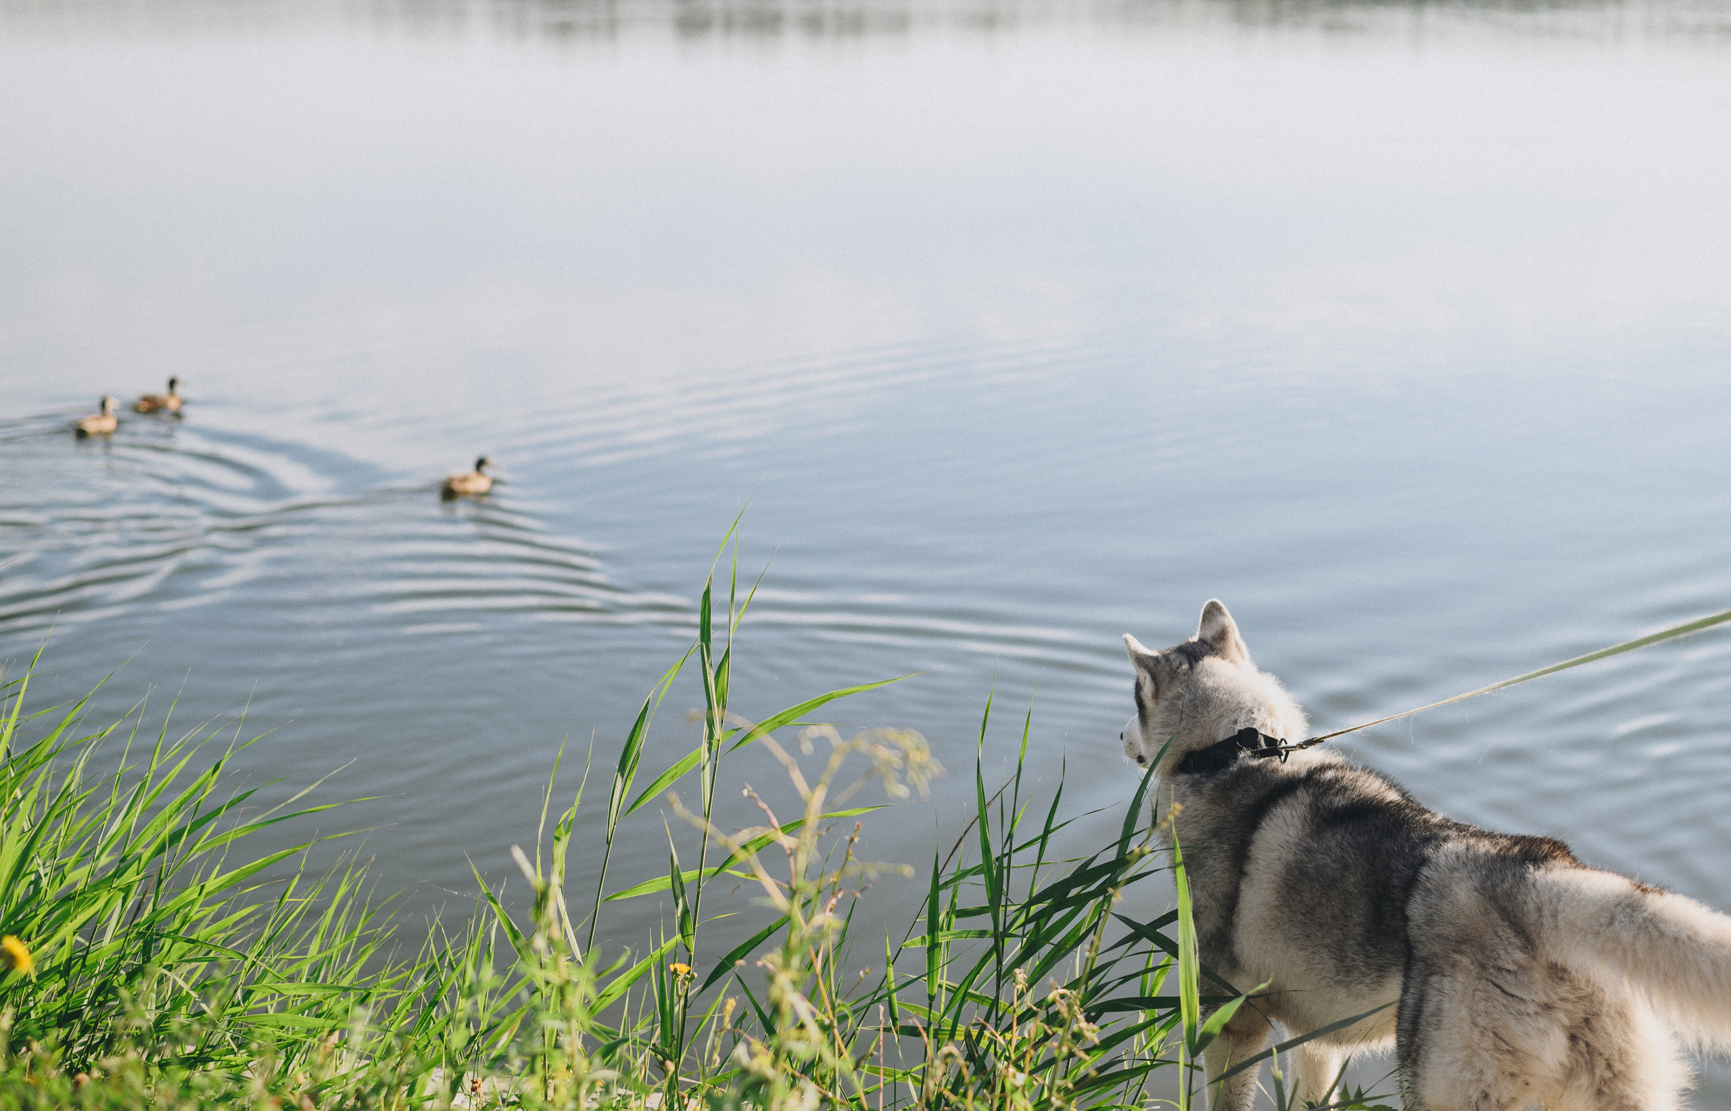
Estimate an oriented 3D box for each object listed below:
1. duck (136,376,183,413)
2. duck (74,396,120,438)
[{"bbox_3d":[-5.471,-1.237,18.600,0.430,0.270,0.180,-10,18,-34],"label":"duck"},{"bbox_3d":[-5.691,-1.031,17.800,0.430,0.270,0.180,-13,20,-40],"label":"duck"}]

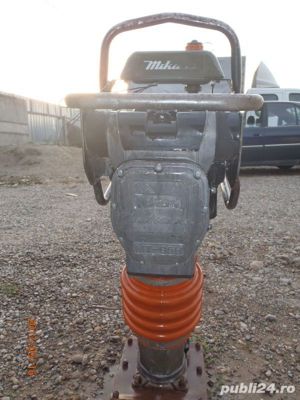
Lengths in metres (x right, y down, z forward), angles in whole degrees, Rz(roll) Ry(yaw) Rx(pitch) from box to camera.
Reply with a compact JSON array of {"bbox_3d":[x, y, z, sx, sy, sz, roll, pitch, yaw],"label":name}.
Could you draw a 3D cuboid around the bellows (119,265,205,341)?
[{"bbox_3d":[0.035,0.247,0.897,0.220,0.195,0.220,1,23,6],"label":"bellows"}]

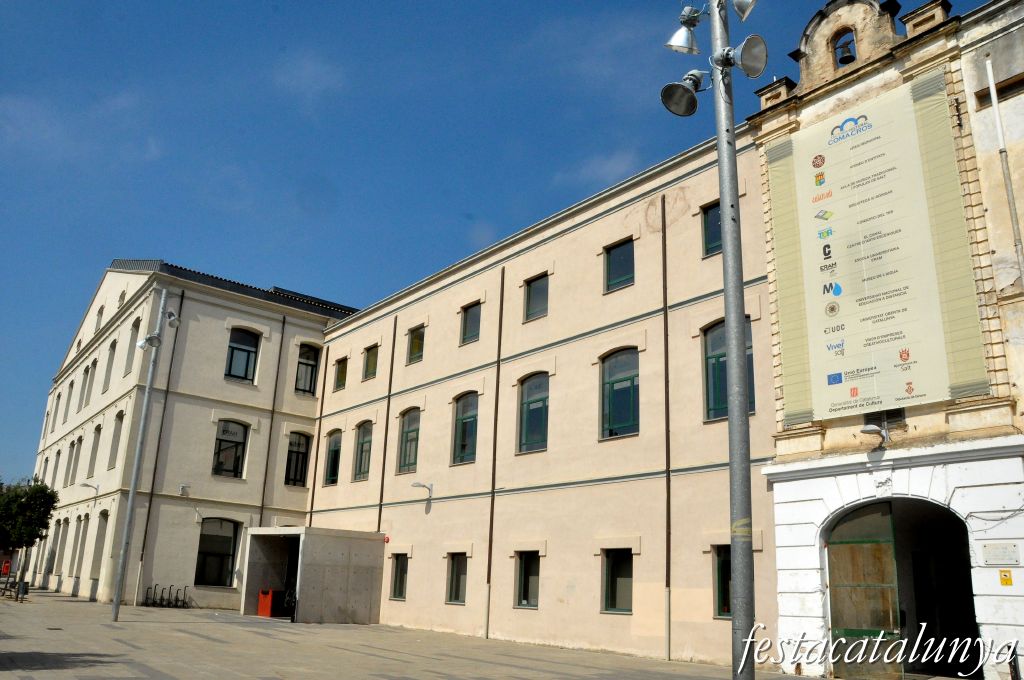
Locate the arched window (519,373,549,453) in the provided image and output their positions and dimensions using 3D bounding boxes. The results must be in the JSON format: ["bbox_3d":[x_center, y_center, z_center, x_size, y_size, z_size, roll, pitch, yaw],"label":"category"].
[{"bbox_3d":[0.780,2.489,26.141,0.200,2.791,1.630,16,-23,-37],"label":"arched window"}]

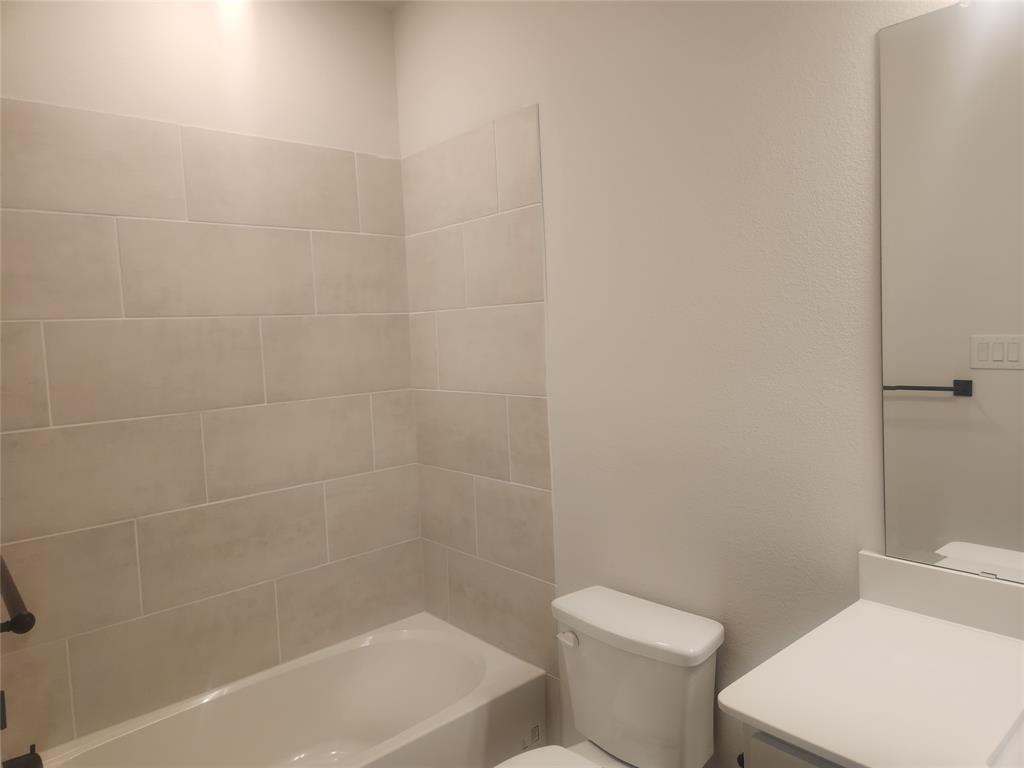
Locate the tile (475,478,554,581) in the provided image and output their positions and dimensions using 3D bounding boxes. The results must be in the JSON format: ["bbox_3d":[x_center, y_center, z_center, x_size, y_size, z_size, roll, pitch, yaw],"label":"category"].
[{"bbox_3d":[0.008,0.499,2.352,0.010,0.304,0.404,-6,6,-41],"label":"tile"}]

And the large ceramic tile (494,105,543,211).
[{"bbox_3d":[0.021,-0.715,2.182,0.010,0.302,0.204,-6,6,-41],"label":"large ceramic tile"}]

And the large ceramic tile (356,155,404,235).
[{"bbox_3d":[-0.505,-0.722,2.610,0.193,0.300,0.010,-6,6,-42],"label":"large ceramic tile"}]

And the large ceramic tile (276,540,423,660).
[{"bbox_3d":[-0.597,0.815,2.605,0.617,0.305,0.010,-6,6,-41],"label":"large ceramic tile"}]

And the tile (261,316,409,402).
[{"bbox_3d":[-0.629,-0.102,2.522,0.596,0.300,0.010,-6,6,-42],"label":"tile"}]

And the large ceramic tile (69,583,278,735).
[{"bbox_3d":[-1.061,0.866,2.201,0.612,0.305,0.010,-6,6,-41],"label":"large ceramic tile"}]

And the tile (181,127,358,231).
[{"bbox_3d":[-0.805,-0.689,2.341,0.610,0.300,0.010,-6,6,-42],"label":"tile"}]

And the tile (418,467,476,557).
[{"bbox_3d":[-0.249,0.487,2.644,0.010,0.304,0.368,-6,6,-41],"label":"tile"}]

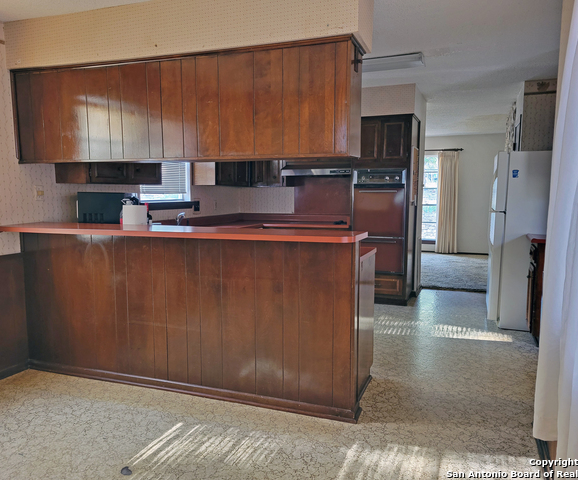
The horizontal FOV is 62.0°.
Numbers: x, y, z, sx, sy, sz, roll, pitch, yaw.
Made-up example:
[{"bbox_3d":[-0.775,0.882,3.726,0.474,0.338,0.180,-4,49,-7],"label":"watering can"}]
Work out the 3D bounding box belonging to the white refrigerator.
[{"bbox_3d":[2.372,-0.014,4.665,0.750,1.635,0.740,2,7,20],"label":"white refrigerator"}]

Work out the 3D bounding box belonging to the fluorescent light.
[{"bbox_3d":[0.552,-1.522,4.204,1.220,0.085,0.220,2,7,20],"label":"fluorescent light"}]

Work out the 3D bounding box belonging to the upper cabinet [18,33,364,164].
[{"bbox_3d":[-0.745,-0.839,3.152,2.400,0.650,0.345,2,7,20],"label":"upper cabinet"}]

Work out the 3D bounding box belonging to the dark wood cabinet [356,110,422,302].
[{"bbox_3d":[1.099,-0.338,5.575,0.670,2.070,0.620,2,7,20],"label":"dark wood cabinet"}]

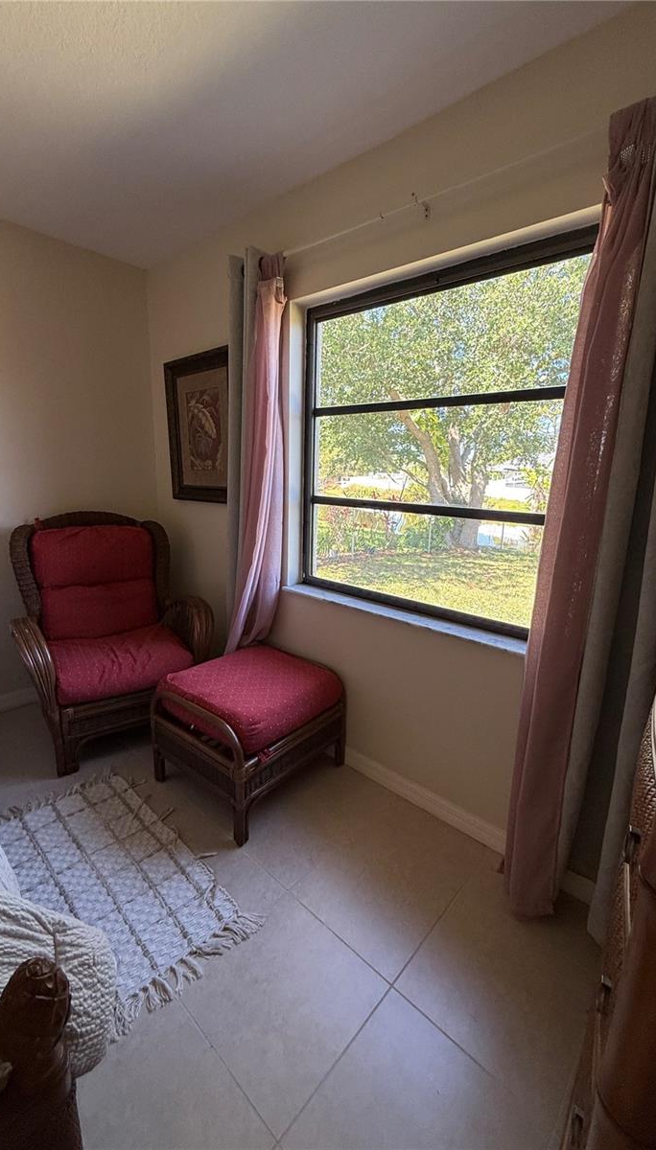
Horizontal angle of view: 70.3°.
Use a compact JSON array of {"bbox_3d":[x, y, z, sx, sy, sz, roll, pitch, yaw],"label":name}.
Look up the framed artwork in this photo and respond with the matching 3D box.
[{"bbox_3d":[-0.676,-0.773,2.497,0.690,0.770,0.035,13,17,40],"label":"framed artwork"}]

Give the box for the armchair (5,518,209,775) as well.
[{"bbox_3d":[-1.154,0.258,2.458,0.820,1.060,0.850,-7,16,-33],"label":"armchair"}]

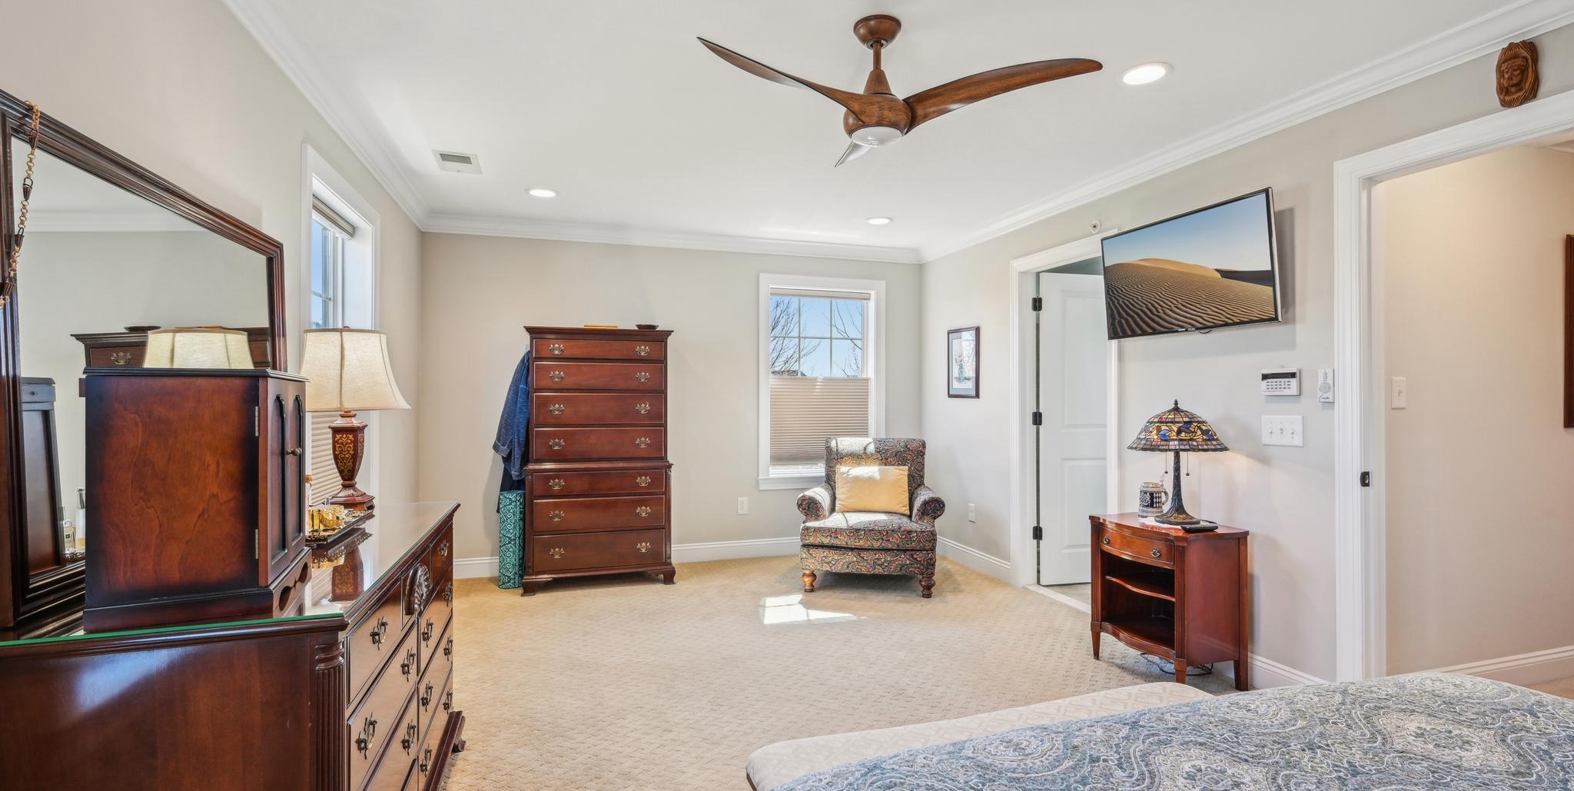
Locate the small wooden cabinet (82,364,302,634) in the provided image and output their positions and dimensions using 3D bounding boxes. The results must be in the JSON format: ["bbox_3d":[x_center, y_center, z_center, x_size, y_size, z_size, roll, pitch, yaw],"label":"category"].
[{"bbox_3d":[-1.105,0.171,1.354,0.250,0.424,0.369,0,0,-25],"label":"small wooden cabinet"}]

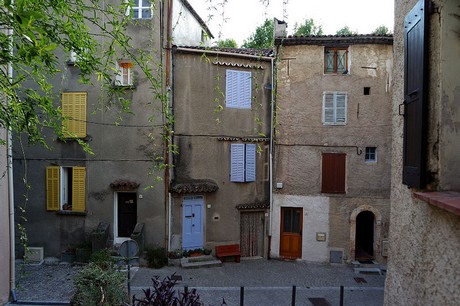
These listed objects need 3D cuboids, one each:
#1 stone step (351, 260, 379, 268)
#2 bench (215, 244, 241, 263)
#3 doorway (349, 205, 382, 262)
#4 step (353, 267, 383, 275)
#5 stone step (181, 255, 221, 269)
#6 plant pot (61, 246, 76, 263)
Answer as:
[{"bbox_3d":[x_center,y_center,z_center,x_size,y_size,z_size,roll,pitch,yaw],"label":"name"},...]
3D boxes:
[{"bbox_3d":[5.750,4.739,13.022,1.076,0.152,0.345,1,2,4],"label":"stone step"},{"bbox_3d":[-0.091,4.166,12.687,1.035,0.639,0.406,0,2,-17],"label":"bench"},{"bbox_3d":[5.893,3.502,13.296,1.340,2.436,0.304,1,2,4],"label":"doorway"},{"bbox_3d":[5.705,4.862,12.657,1.086,0.142,0.406,1,2,4],"label":"step"},{"bbox_3d":[-1.151,4.300,12.200,1.543,0.284,0.670,0,2,-17],"label":"stone step"},{"bbox_3d":[-6.413,4.031,12.172,0.500,0.520,0.460,1,2,2],"label":"plant pot"}]

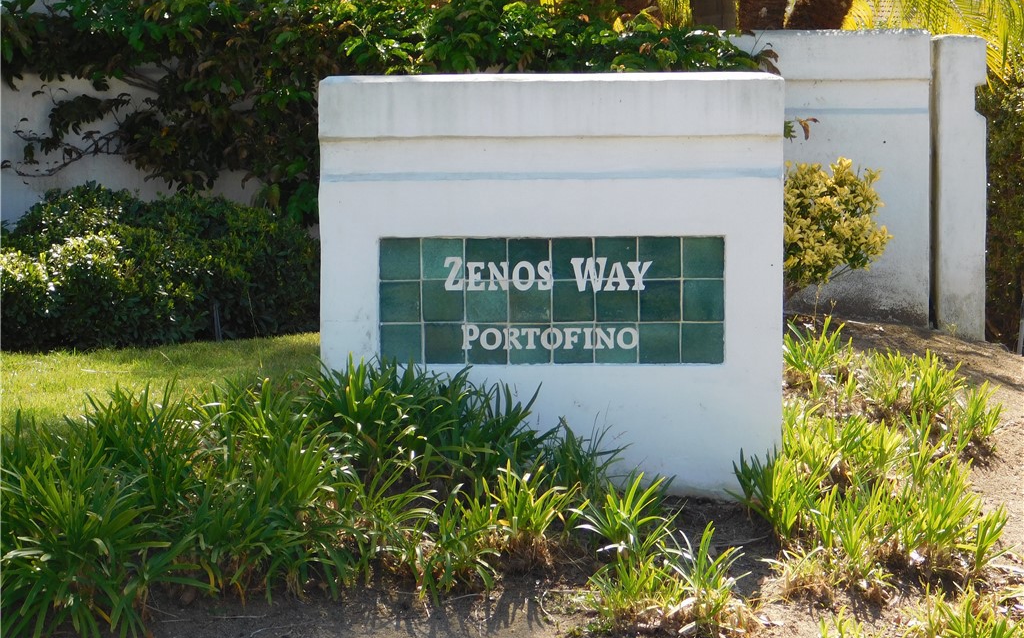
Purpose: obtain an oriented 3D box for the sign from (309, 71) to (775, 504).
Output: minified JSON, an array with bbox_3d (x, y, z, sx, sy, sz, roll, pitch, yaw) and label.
[{"bbox_3d":[0.145,-0.136,18.520,1.677,1.527,0.650,0,5,0],"label":"sign"}]

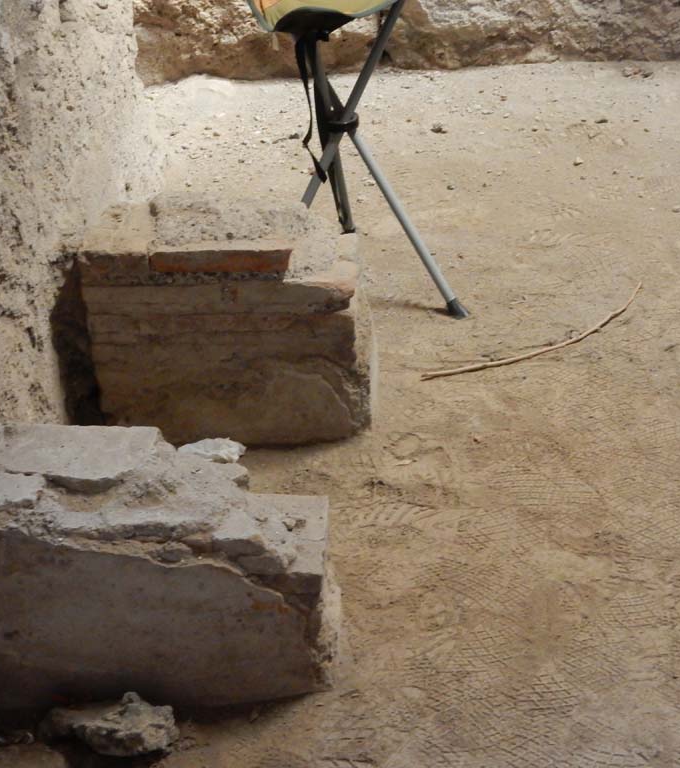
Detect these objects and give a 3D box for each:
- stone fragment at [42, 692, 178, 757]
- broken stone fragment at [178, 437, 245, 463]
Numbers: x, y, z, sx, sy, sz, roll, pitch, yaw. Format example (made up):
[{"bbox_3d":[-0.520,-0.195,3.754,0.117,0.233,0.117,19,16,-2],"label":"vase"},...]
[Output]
[{"bbox_3d":[-0.258,0.383,1.995,0.149,0.054,0.076,0,34,0],"label":"stone fragment"},{"bbox_3d":[-0.175,0.092,2.442,0.092,0.036,0.048,0,34,0],"label":"broken stone fragment"}]

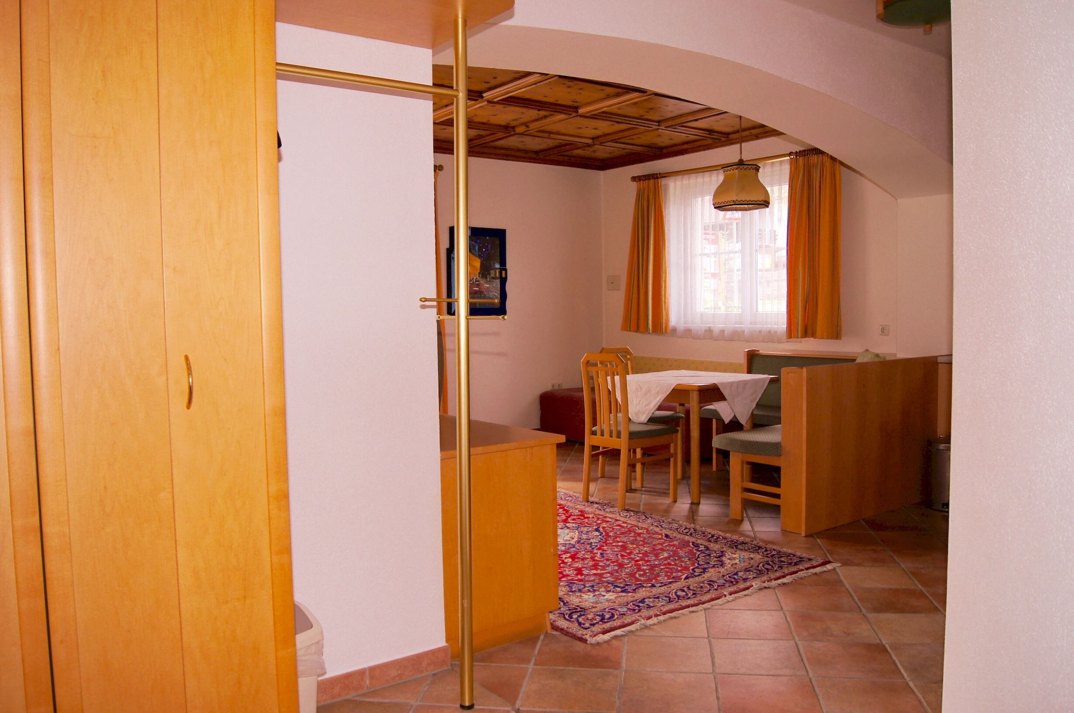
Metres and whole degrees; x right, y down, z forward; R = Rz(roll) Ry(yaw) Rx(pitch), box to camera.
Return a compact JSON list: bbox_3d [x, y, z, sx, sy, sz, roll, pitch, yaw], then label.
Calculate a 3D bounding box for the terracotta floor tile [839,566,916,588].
[{"bbox_3d":[1.497,0.980,3.547,0.300,0.012,0.290,0,3,9],"label":"terracotta floor tile"}]

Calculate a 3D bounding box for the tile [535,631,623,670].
[{"bbox_3d":[0.157,1.050,2.860,0.300,0.012,0.290,0,3,9],"label":"tile"}]

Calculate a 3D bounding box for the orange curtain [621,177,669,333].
[{"bbox_3d":[1.040,-0.980,7.774,0.130,1.500,0.600,-3,4,-34],"label":"orange curtain"}]

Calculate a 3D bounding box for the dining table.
[{"bbox_3d":[1.017,0.511,5.355,0.800,0.757,0.820,-3,4,-34],"label":"dining table"}]

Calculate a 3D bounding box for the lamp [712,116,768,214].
[{"bbox_3d":[1.325,-1.297,5.240,0.375,0.704,0.375,-3,4,-34],"label":"lamp"}]

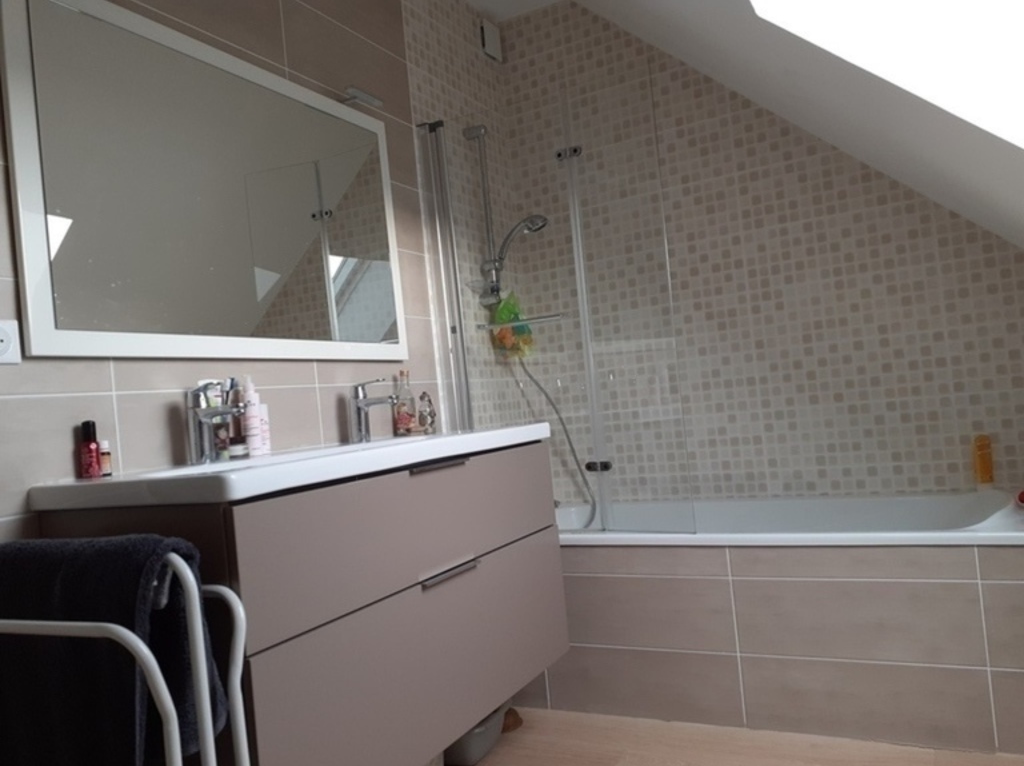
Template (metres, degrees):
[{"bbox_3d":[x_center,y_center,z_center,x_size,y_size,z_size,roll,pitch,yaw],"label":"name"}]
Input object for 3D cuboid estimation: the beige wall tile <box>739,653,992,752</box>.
[{"bbox_3d":[0.900,0.819,2.066,0.593,0.199,0.013,-6,-2,27],"label":"beige wall tile"}]

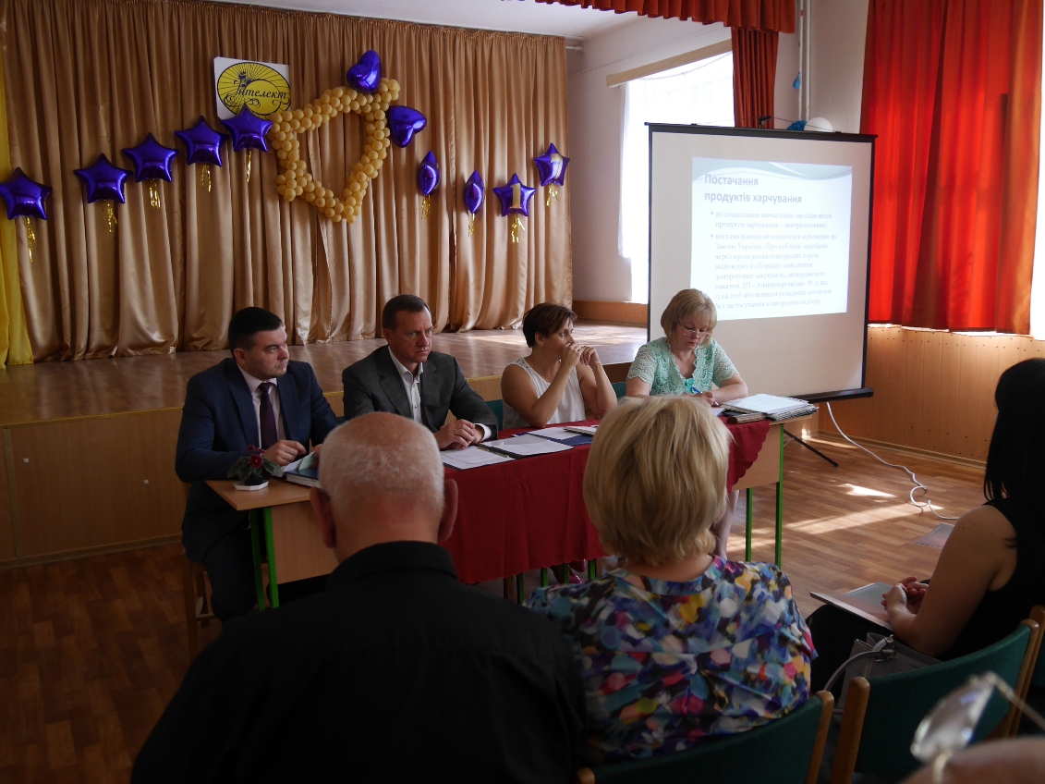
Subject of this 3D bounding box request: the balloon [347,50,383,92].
[{"bbox_3d":[-1.353,-2.737,7.755,0.180,0.370,0.400,7,45,43],"label":"balloon"}]

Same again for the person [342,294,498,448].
[{"bbox_3d":[-0.373,0.287,3.522,0.570,1.310,0.700,-6,10,-27],"label":"person"}]

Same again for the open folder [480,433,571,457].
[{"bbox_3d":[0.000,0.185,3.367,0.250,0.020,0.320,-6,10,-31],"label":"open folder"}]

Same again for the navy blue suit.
[{"bbox_3d":[-0.923,0.412,3.194,0.570,1.040,0.650,-6,10,-27],"label":"navy blue suit"}]

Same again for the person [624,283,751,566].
[{"bbox_3d":[0.806,0.162,4.267,0.560,1.290,0.680,-4,9,-19],"label":"person"}]

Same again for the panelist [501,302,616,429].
[{"bbox_3d":[0.160,0.240,3.933,0.520,1.260,0.640,-6,10,-31],"label":"panelist"}]

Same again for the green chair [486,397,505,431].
[{"bbox_3d":[0.080,0.447,4.043,0.480,0.820,0.540,-6,10,-31],"label":"green chair"}]

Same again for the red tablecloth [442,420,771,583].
[{"bbox_3d":[0.102,0.381,3.476,1.850,0.410,0.550,-6,10,-31],"label":"red tablecloth"}]

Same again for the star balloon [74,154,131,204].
[{"bbox_3d":[-3.203,-1.624,6.922,0.430,0.390,0.150,-6,10,-29],"label":"star balloon"}]

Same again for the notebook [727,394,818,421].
[{"bbox_3d":[1.040,0.071,3.908,0.260,0.050,0.290,-6,10,-31],"label":"notebook"}]

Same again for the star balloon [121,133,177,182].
[{"bbox_3d":[-2.902,-1.824,7.066,0.430,0.390,0.150,-6,10,-29],"label":"star balloon"}]

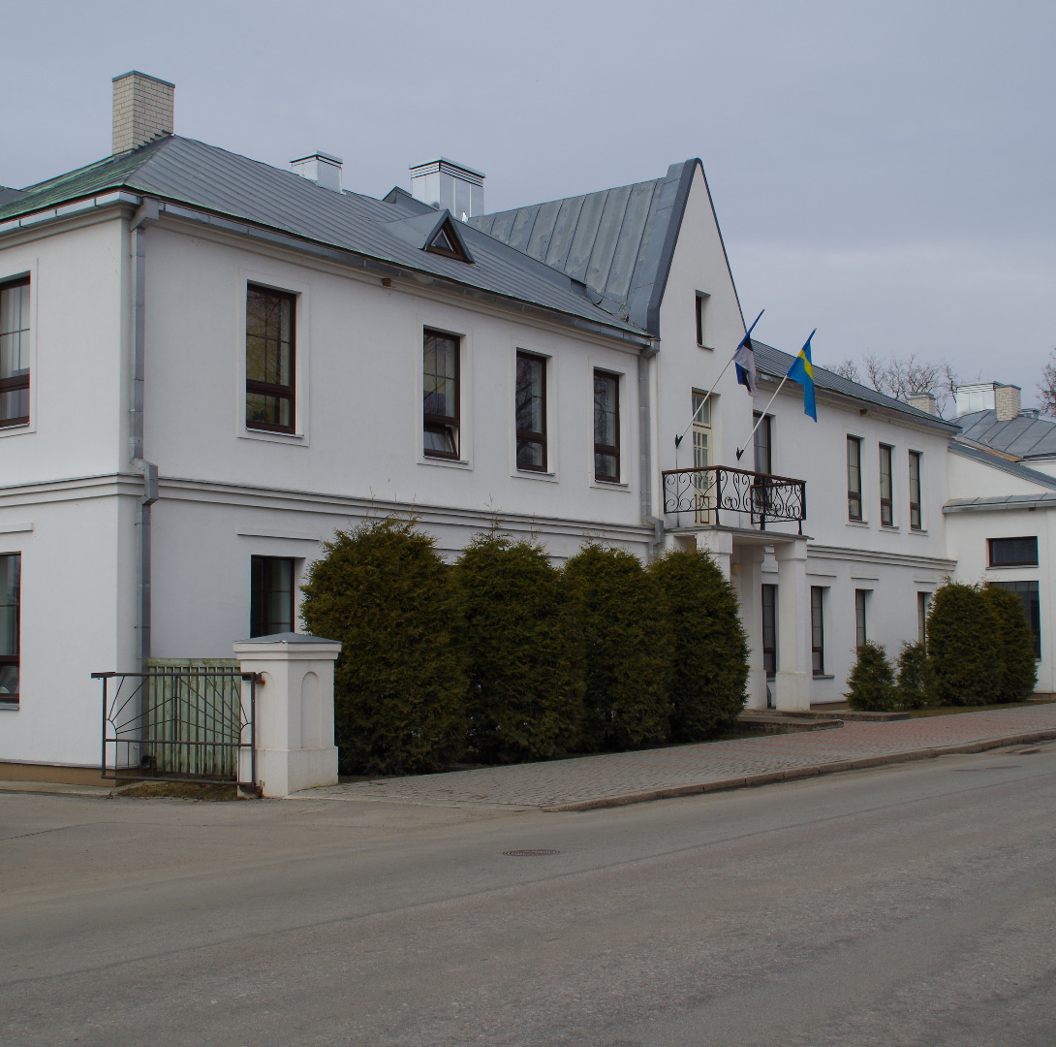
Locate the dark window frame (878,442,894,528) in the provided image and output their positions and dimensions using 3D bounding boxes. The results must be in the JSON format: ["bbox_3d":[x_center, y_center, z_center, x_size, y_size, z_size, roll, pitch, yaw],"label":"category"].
[{"bbox_3d":[8.612,-0.907,38.303,0.120,1.990,0.980,-4,-6,36],"label":"dark window frame"}]

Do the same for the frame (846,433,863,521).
[{"bbox_3d":[7.559,-1.023,36.848,0.120,1.990,0.980,-4,-6,36],"label":"frame"}]

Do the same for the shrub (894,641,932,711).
[{"bbox_3d":[8.201,3.198,33.435,0.900,1.445,0.900,-4,-6,37],"label":"shrub"}]

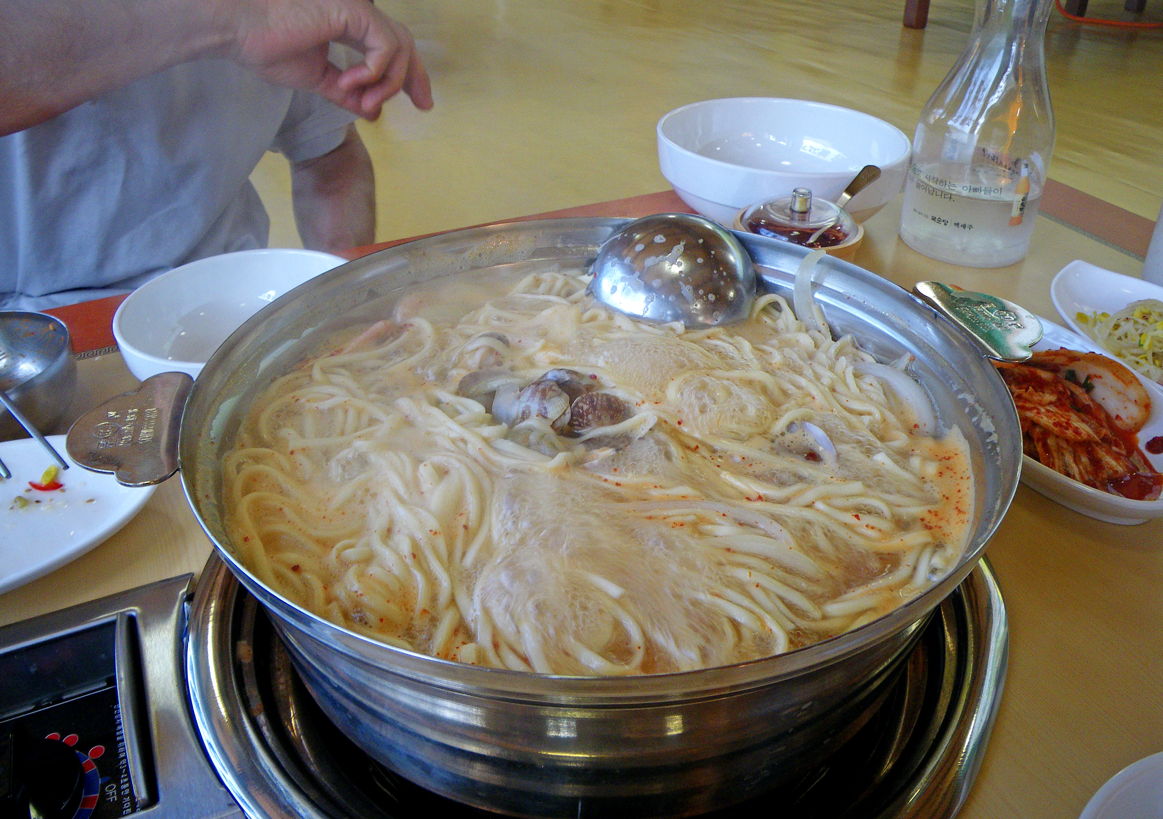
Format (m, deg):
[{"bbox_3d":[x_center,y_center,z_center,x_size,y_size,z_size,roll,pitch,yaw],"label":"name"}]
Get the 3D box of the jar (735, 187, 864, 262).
[{"bbox_3d":[0.143,-0.109,0.625,0.086,0.081,0.086,0,33,0],"label":"jar"}]

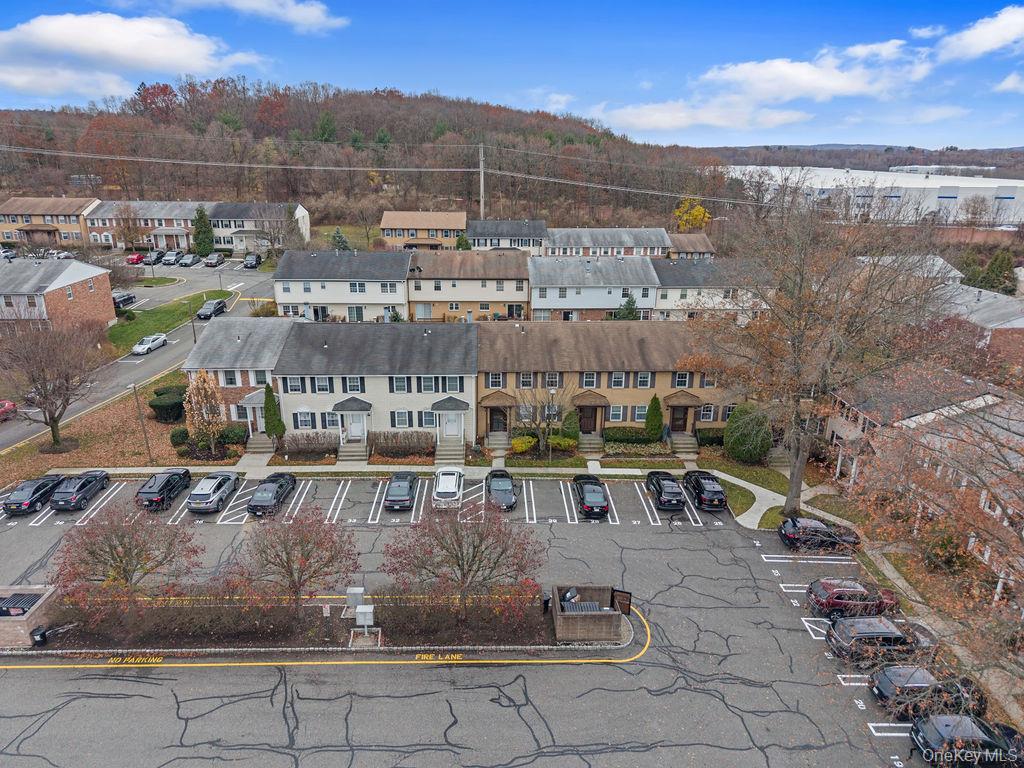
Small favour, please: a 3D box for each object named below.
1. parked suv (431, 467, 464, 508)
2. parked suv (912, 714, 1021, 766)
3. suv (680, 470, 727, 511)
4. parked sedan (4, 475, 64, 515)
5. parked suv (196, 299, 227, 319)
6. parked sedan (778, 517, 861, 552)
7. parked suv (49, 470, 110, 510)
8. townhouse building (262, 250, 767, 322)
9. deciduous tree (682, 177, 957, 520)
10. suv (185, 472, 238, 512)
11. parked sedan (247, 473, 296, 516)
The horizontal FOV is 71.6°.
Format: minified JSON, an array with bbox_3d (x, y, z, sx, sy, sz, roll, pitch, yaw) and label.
[{"bbox_3d":[-4.261,6.744,47.760,1.840,1.670,4.620,0,20,-2],"label":"parked suv"},{"bbox_3d":[19.262,14.700,29.329,4.800,1.450,1.840,1,20,1],"label":"parked suv"},{"bbox_3d":[13.012,6.867,47.848,1.900,1.720,4.800,0,20,-2],"label":"suv"},{"bbox_3d":[-31.244,6.992,46.581,1.830,1.470,4.800,0,20,-2],"label":"parked sedan"},{"bbox_3d":[-35.199,-8.814,83.312,1.820,1.450,4.750,2,20,5],"label":"parked suv"},{"bbox_3d":[19.189,9.255,44.215,4.600,1.620,1.860,1,20,1],"label":"parked sedan"},{"bbox_3d":[-28.522,6.795,47.046,1.800,1.580,4.470,0,20,-2],"label":"parked suv"},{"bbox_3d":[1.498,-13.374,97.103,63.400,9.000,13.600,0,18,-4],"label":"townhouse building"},{"bbox_3d":[18.357,-1.401,42.804,16.800,20.800,15.500,0,20,-2],"label":"deciduous tree"},{"bbox_3d":[-19.657,6.849,47.027,1.865,1.665,4.605,0,20,-2],"label":"suv"},{"bbox_3d":[-15.771,7.062,46.865,1.840,1.450,4.800,0,20,-2],"label":"parked sedan"}]

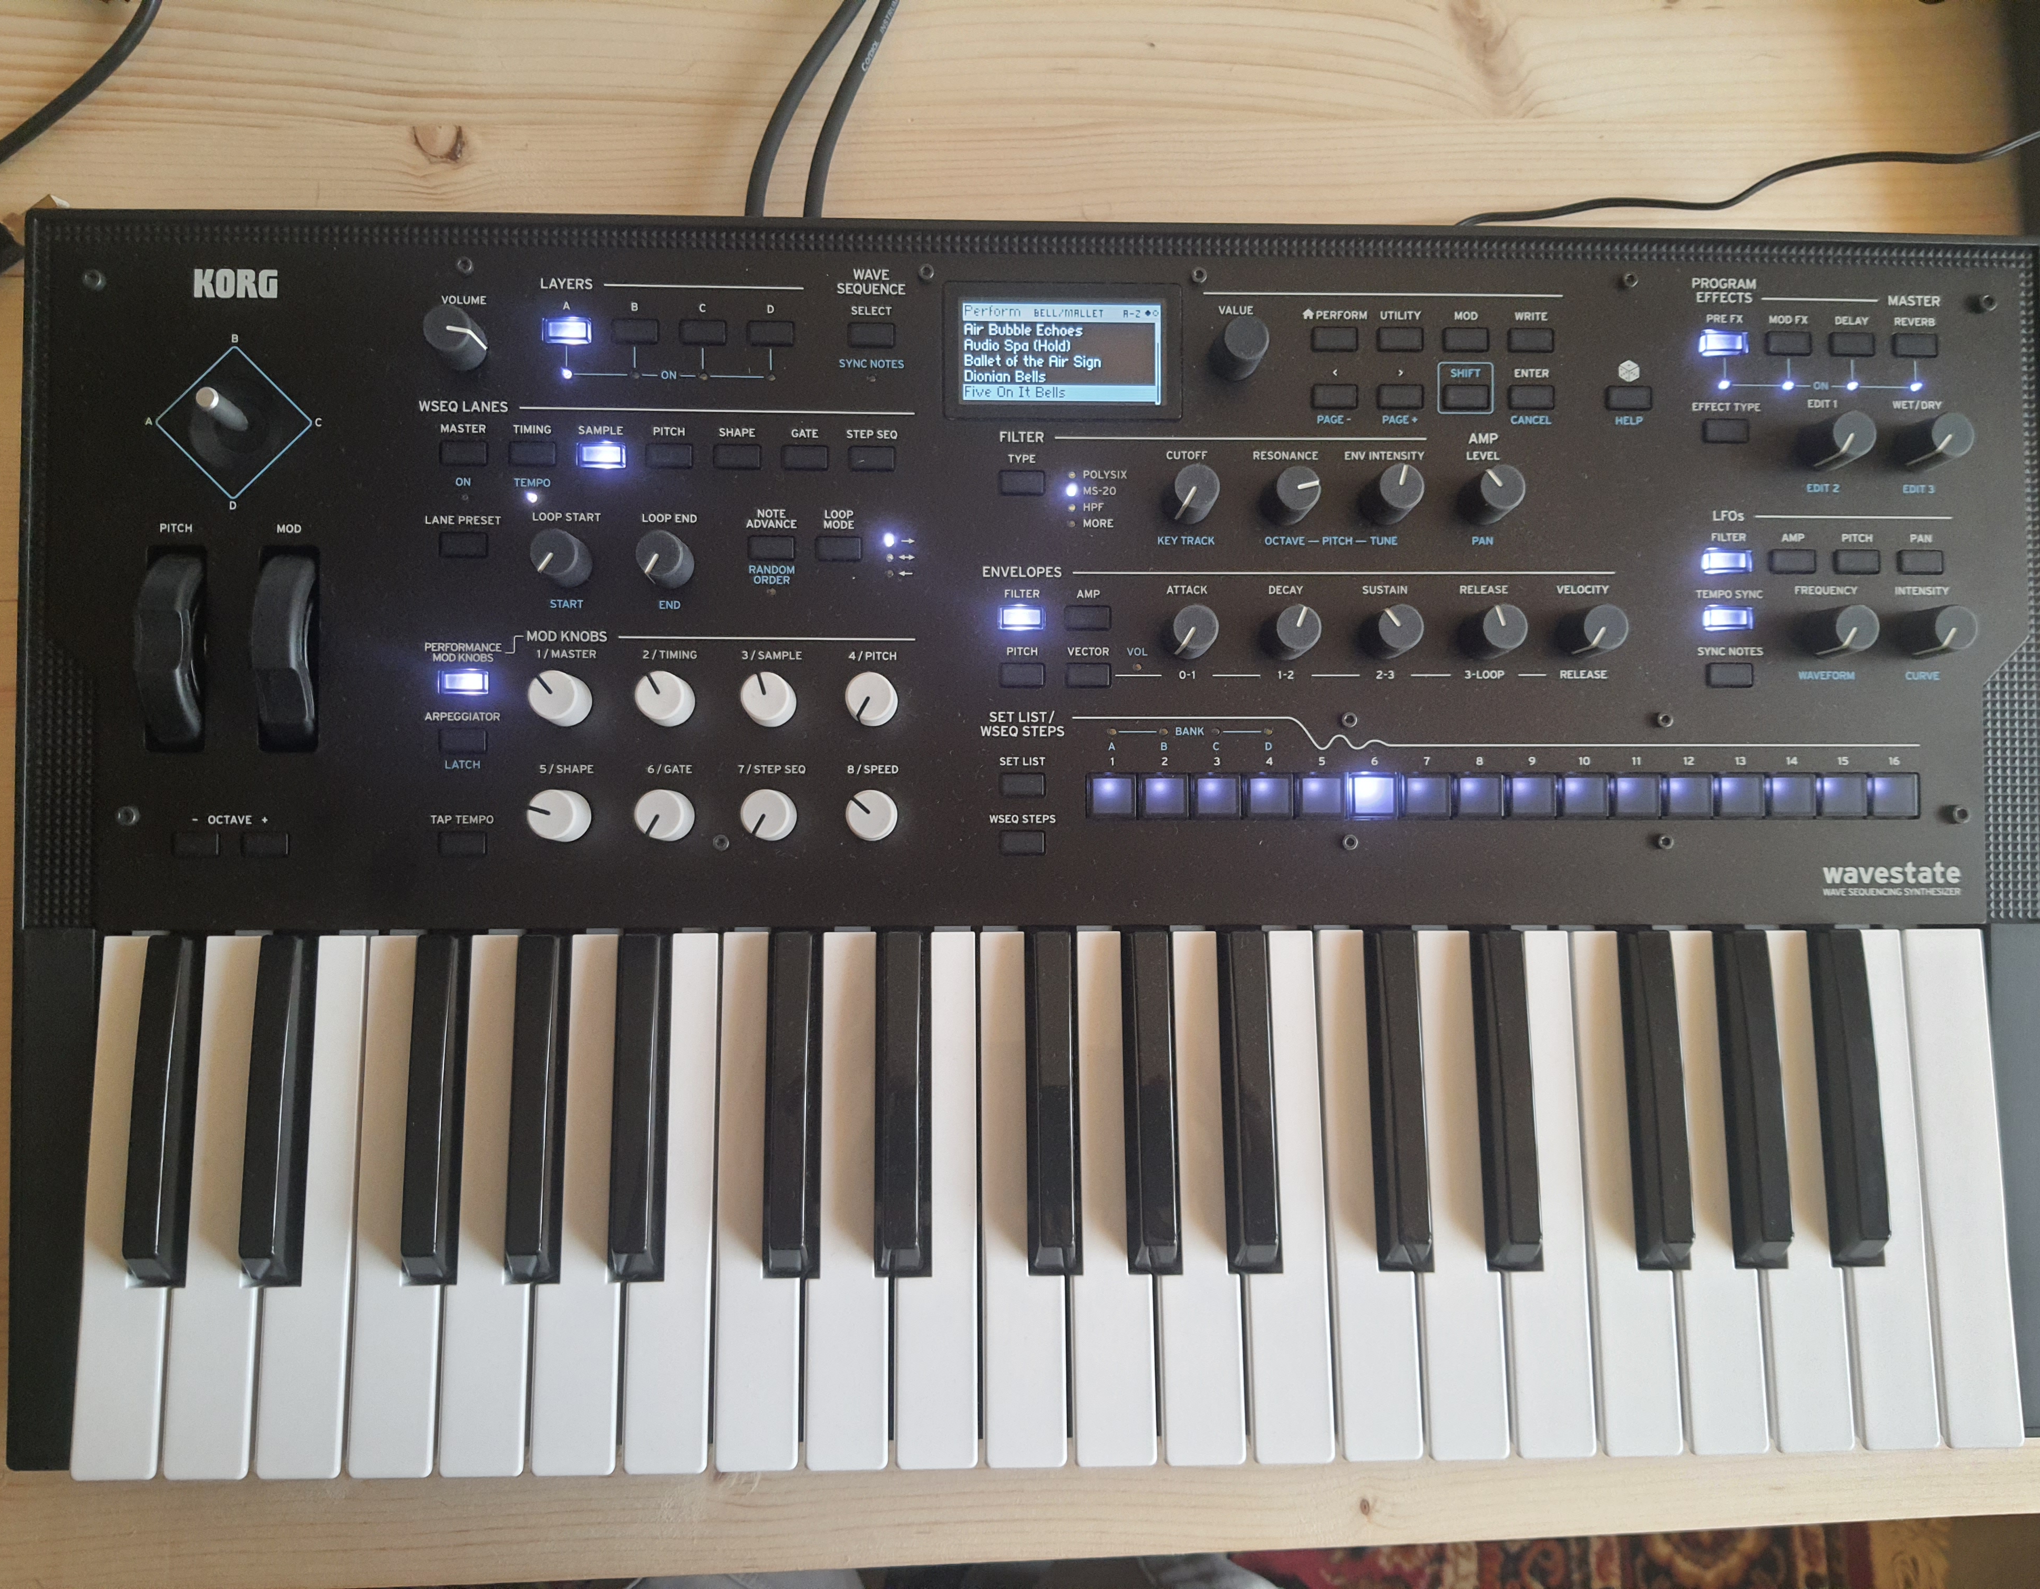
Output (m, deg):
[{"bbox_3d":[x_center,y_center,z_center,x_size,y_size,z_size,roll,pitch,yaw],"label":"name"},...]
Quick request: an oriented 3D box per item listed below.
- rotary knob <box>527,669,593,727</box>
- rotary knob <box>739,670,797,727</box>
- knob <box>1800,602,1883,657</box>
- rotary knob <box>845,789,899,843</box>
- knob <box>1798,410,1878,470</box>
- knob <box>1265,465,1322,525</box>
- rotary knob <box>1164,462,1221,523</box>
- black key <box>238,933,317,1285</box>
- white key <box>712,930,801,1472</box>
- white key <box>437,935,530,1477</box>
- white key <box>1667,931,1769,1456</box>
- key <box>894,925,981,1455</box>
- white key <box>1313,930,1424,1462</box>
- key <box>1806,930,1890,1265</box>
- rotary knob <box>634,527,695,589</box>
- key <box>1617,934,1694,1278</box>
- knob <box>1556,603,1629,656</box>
[{"bbox_3d":[-0.123,-0.026,0.424,0.014,0.016,0.014,0,87,-2],"label":"rotary knob"},{"bbox_3d":[-0.067,-0.026,0.424,0.014,0.015,0.014,0,88,-2],"label":"rotary knob"},{"bbox_3d":[0.226,-0.045,0.437,0.014,0.015,0.014,0,88,-2],"label":"knob"},{"bbox_3d":[-0.040,0.006,0.426,0.014,0.016,0.014,0,87,-2],"label":"rotary knob"},{"bbox_3d":[0.226,-0.097,0.439,0.014,0.015,0.014,0,88,-2],"label":"knob"},{"bbox_3d":[0.075,-0.082,0.436,0.012,0.015,0.012,0,88,-2],"label":"knob"},{"bbox_3d":[0.047,-0.082,0.434,0.012,0.015,0.012,0,88,-2],"label":"rotary knob"},{"bbox_3d":[-0.197,0.083,0.420,0.012,0.013,0.090,0,82,-2],"label":"black key"},{"bbox_3d":[-0.069,0.108,0.432,0.022,0.017,0.141,0,82,-2],"label":"white key"},{"bbox_3d":[-0.140,0.108,0.430,0.022,0.017,0.141,0,82,-2],"label":"white key"},{"bbox_3d":[0.189,0.108,0.443,0.022,0.019,0.141,0,82,-2],"label":"white key"},{"bbox_3d":[-0.022,0.107,0.434,0.022,0.017,0.142,0,81,-2],"label":"key"},{"bbox_3d":[0.095,0.108,0.439,0.022,0.014,0.141,0,82,-2],"label":"white key"},{"bbox_3d":[0.228,0.081,0.436,0.013,0.013,0.092,0,81,-2],"label":"key"},{"bbox_3d":[-0.095,-0.063,0.425,0.014,0.015,0.014,0,88,-2],"label":"rotary knob"},{"bbox_3d":[0.175,0.083,0.435,0.013,0.012,0.091,0,82,-2],"label":"key"},{"bbox_3d":[0.158,-0.045,0.437,0.014,0.016,0.014,0,88,-2],"label":"knob"}]

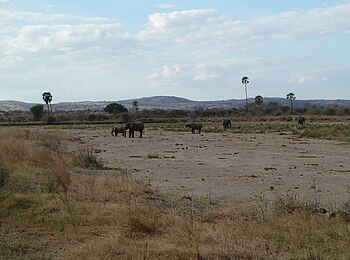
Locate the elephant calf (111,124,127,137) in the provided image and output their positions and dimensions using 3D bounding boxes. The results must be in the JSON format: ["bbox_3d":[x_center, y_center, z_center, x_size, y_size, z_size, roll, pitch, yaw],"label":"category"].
[{"bbox_3d":[-7.719,0.069,100.000,2.250,1.700,0.850,0,1,10],"label":"elephant calf"}]

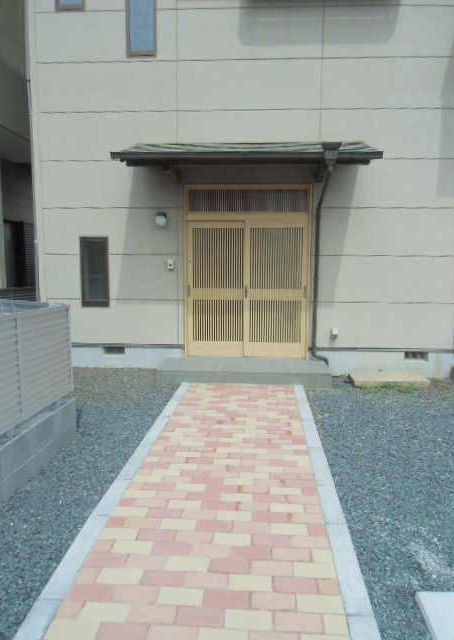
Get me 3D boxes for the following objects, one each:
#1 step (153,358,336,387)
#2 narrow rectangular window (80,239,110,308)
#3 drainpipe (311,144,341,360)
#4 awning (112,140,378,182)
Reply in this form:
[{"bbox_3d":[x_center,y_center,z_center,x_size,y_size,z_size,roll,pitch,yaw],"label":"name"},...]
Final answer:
[{"bbox_3d":[0.218,0.666,5.665,2.085,0.187,0.770,1,7,3],"label":"step"},{"bbox_3d":[-1.773,-0.642,5.993,0.381,0.950,0.085,1,7,3],"label":"narrow rectangular window"},{"bbox_3d":[1.185,-0.633,5.312,0.315,2.620,0.970,1,7,3],"label":"drainpipe"},{"bbox_3d":[0.229,-1.967,5.237,2.950,0.505,0.960,1,7,3],"label":"awning"}]

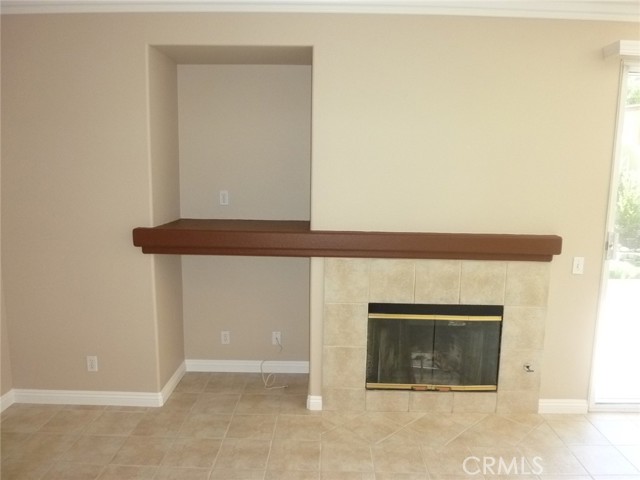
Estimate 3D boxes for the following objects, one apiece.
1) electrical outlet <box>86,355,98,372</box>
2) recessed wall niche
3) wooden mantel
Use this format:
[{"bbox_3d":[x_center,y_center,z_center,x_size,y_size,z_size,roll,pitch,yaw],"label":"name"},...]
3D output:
[{"bbox_3d":[-1.618,0.885,3.288,0.072,0.116,0.012,1,8,1],"label":"electrical outlet"},{"bbox_3d":[-0.589,-0.075,3.450,1.073,2.468,0.599,1,8,1],"label":"recessed wall niche"},{"bbox_3d":[0.184,-0.004,3.359,2.836,0.169,0.671,1,8,1],"label":"wooden mantel"}]

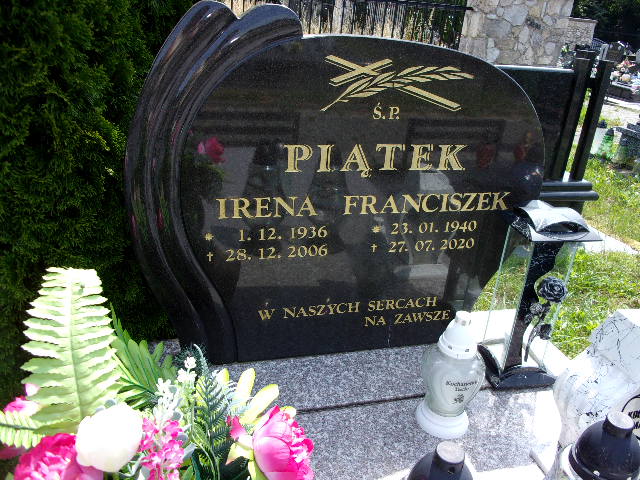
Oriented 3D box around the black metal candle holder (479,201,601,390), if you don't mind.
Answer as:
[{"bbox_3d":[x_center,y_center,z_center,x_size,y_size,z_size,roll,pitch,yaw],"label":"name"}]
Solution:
[{"bbox_3d":[0.557,0.138,1.353,0.169,0.473,0.169,1,24,-6],"label":"black metal candle holder"}]

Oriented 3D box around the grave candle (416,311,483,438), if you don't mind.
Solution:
[{"bbox_3d":[0.300,0.296,1.179,0.136,0.293,0.125,3,24,-1],"label":"grave candle"}]

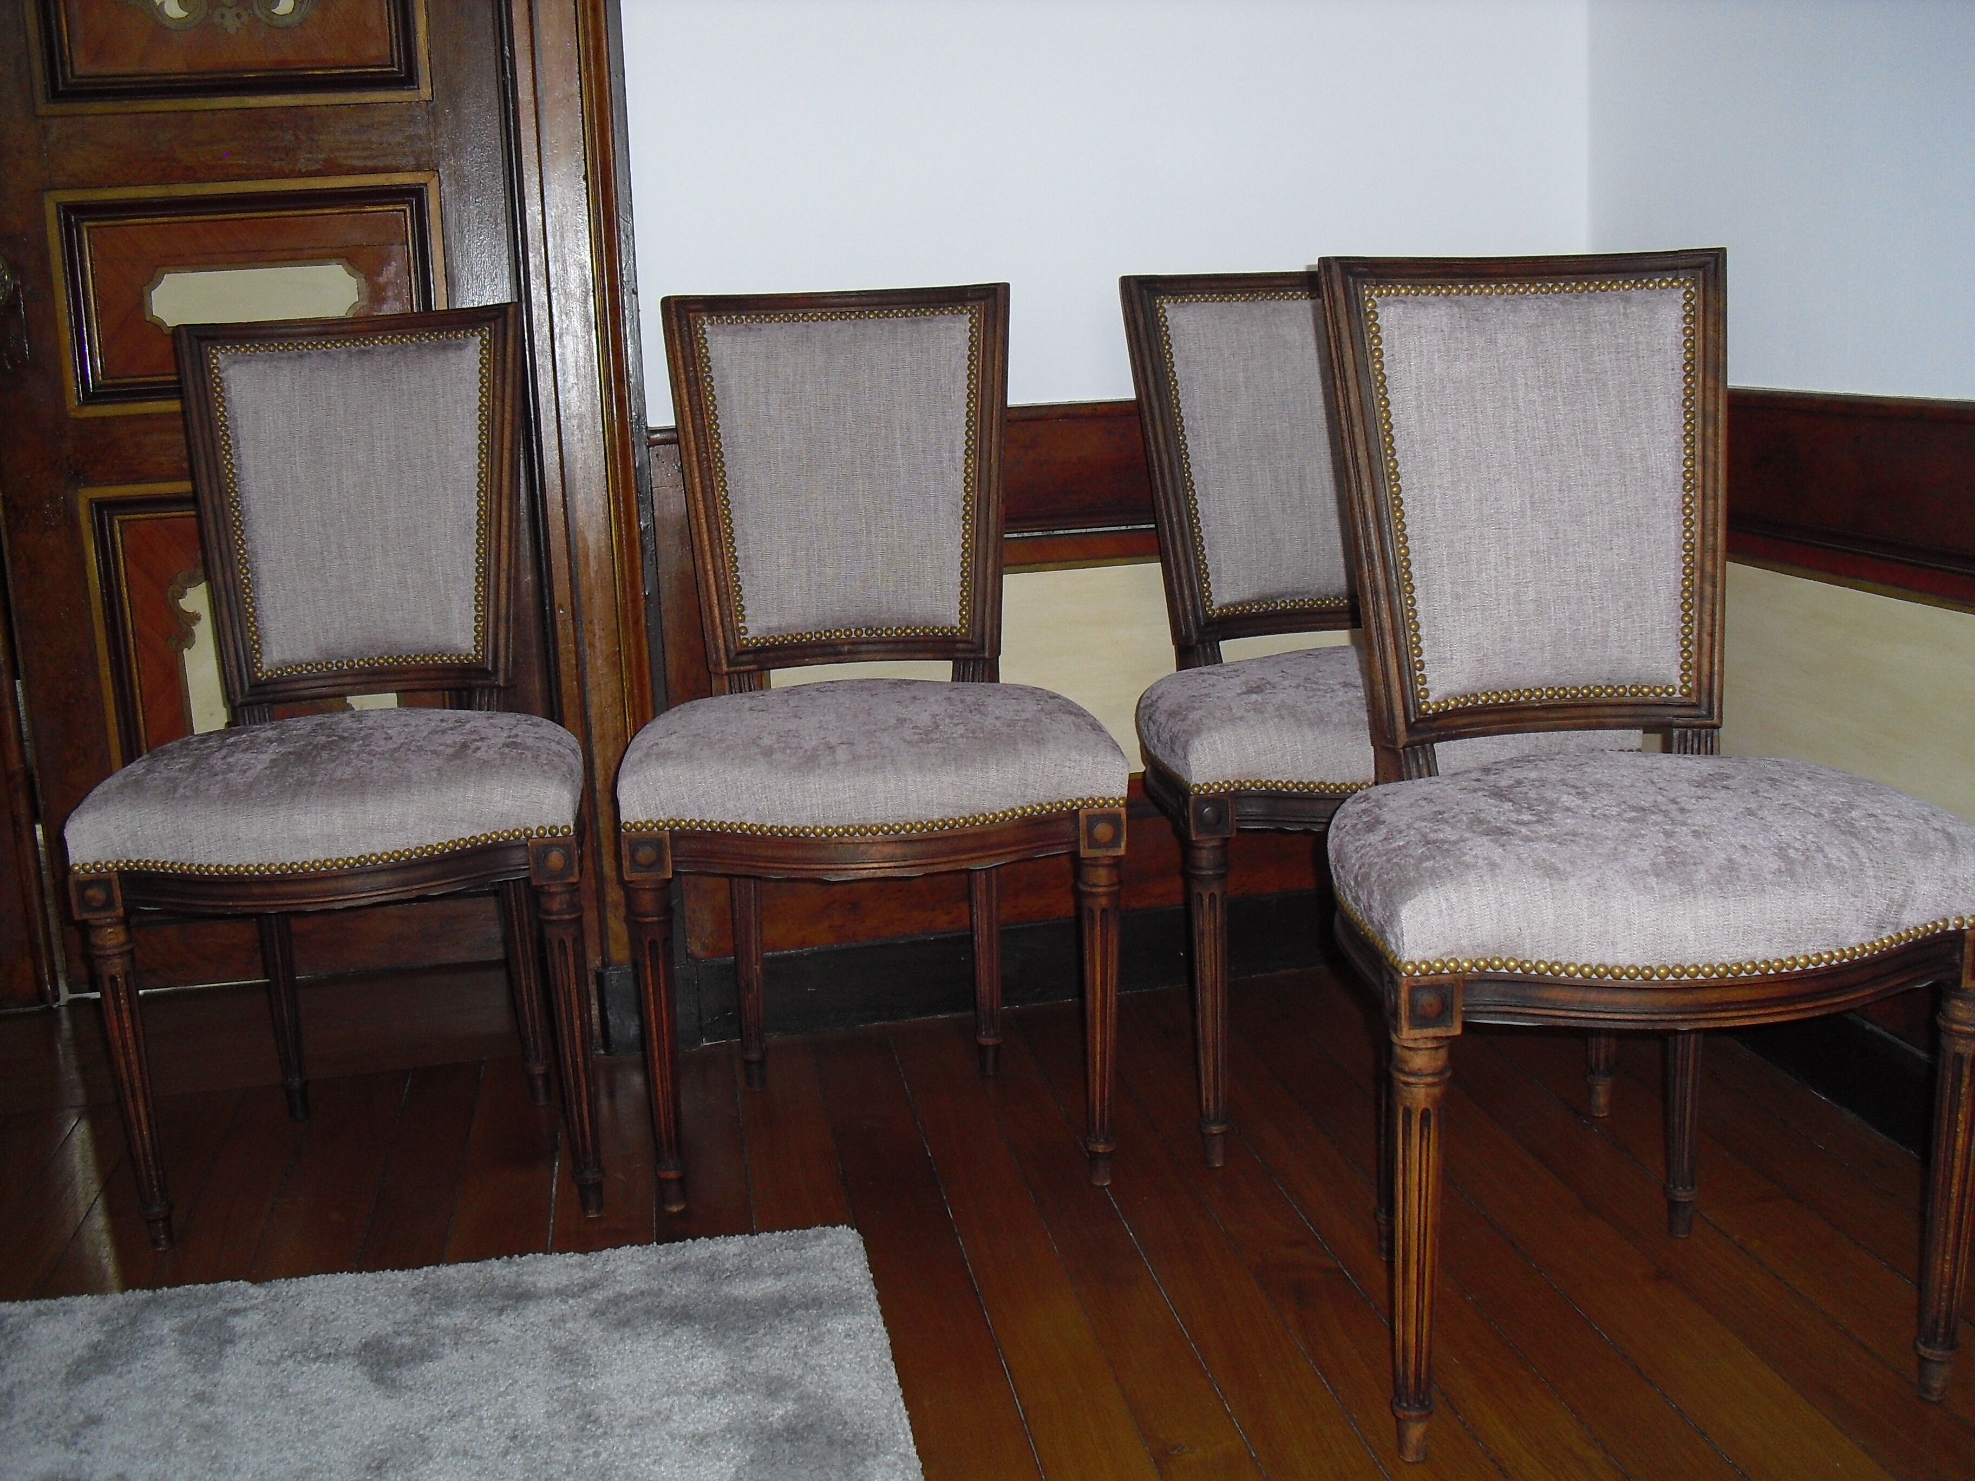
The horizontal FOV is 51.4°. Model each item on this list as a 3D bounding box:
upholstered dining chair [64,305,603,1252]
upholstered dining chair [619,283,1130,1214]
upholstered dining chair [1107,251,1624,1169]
[{"bbox_3d":[-0.679,0.017,2.200,0.510,0.954,0.536,-4,12,-7],"label":"upholstered dining chair"},{"bbox_3d":[-0.135,-0.016,2.239,0.505,0.954,0.536,-3,12,-5],"label":"upholstered dining chair"},{"bbox_3d":[0.418,-0.059,2.327,0.510,0.954,0.536,-4,12,-9],"label":"upholstered dining chair"}]

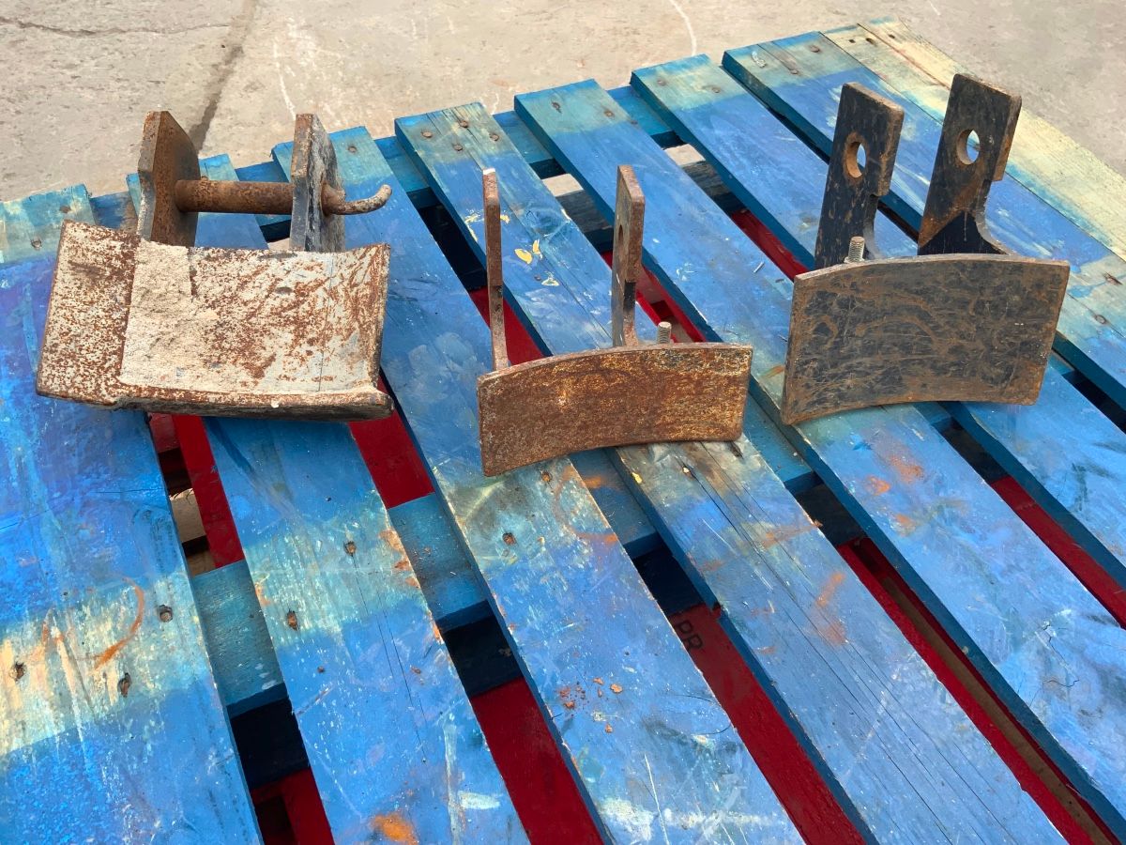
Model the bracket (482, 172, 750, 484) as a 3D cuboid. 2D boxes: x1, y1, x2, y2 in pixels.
[{"bbox_3d":[0.029,-0.079,0.677,0.195,0.193,0.092,-7,32,-10],"label":"bracket"}]

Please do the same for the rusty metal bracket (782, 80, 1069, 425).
[{"bbox_3d":[0.261,-0.140,0.743,0.206,0.229,0.151,-4,28,-7],"label":"rusty metal bracket"}]

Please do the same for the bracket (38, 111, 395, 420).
[{"bbox_3d":[-0.243,-0.121,0.738,0.237,0.131,0.231,2,82,-2],"label":"bracket"}]

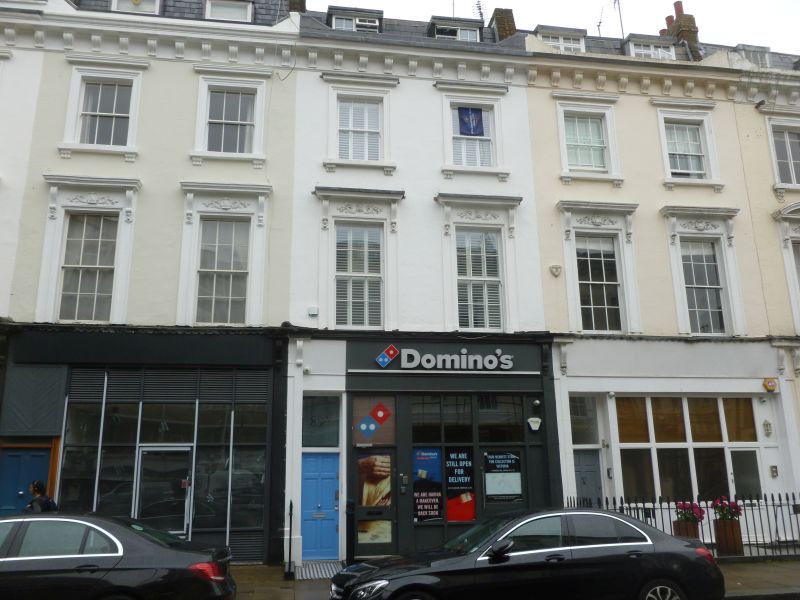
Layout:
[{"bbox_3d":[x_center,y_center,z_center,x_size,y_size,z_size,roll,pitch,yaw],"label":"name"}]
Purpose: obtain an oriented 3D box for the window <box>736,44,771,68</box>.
[{"bbox_3d":[9.805,-6.481,18.042,0.980,1.000,0.600,1,-14,-9],"label":"window"}]

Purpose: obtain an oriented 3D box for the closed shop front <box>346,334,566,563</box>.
[{"bbox_3d":[1.080,2.909,12.994,4.350,4.250,0.400,1,-14,-9],"label":"closed shop front"}]

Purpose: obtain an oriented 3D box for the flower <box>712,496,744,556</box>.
[{"bbox_3d":[6.192,4.270,12.216,0.410,1.060,0.390,1,-14,-9],"label":"flower"}]

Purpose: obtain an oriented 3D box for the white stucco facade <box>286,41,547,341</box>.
[{"bbox_3d":[0.433,-2.542,14.370,5.500,6.480,0.500,1,-14,-9],"label":"white stucco facade"}]

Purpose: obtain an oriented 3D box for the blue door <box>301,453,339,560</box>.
[{"bbox_3d":[-1.558,4.039,12.715,0.740,1.990,0.070,1,-14,-9],"label":"blue door"}]

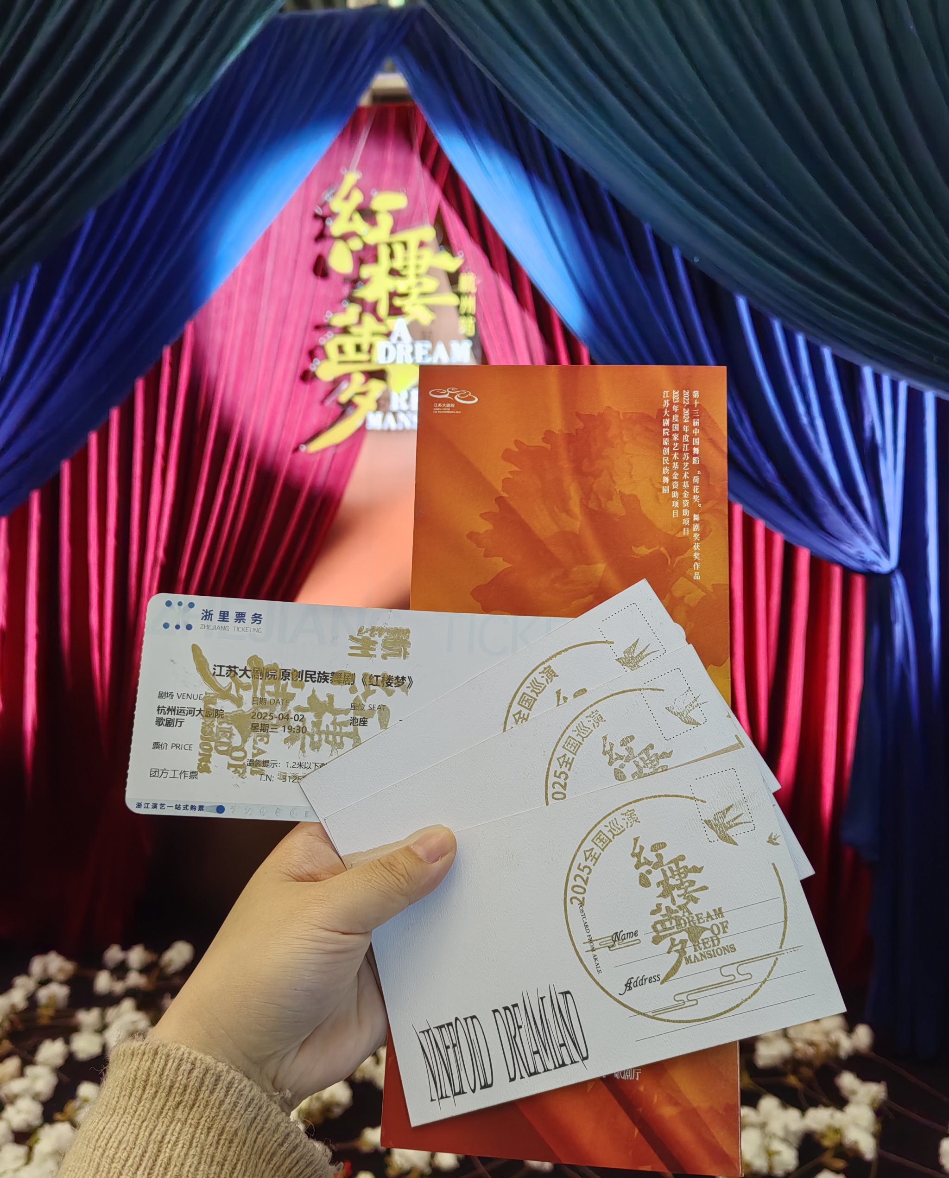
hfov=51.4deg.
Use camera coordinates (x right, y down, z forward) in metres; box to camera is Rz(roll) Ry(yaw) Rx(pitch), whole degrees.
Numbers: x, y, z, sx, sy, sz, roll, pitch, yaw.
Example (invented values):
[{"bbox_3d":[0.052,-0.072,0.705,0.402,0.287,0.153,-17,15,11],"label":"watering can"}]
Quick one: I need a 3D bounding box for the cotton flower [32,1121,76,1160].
[{"bbox_3d":[-0.637,0.834,1.494,0.067,0.058,0.063,-2,6,-24],"label":"cotton flower"}]

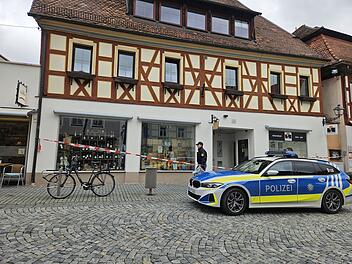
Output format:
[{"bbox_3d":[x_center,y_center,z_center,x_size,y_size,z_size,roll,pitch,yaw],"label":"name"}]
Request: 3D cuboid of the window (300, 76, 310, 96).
[{"bbox_3d":[7.605,-2.657,13.735,0.678,1.236,0.120,3,-8,-16],"label":"window"}]

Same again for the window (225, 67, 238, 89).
[{"bbox_3d":[2.713,-2.601,11.352,0.730,1.190,0.160,2,-6,-18],"label":"window"}]

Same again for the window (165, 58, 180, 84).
[{"bbox_3d":[-0.171,-2.735,10.432,0.730,1.210,0.160,2,-6,-18],"label":"window"}]

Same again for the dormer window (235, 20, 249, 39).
[{"bbox_3d":[3.925,-6.097,13.954,0.961,0.999,0.120,3,-8,-17],"label":"dormer window"}]

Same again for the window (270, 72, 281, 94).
[{"bbox_3d":[5.623,-2.729,13.165,0.655,1.272,0.120,3,-8,-16],"label":"window"}]

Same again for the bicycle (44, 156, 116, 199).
[{"bbox_3d":[-2.601,1.320,6.623,1.820,1.080,0.580,5,-9,-33],"label":"bicycle"}]

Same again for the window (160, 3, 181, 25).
[{"bbox_3d":[-0.282,-6.355,12.676,1.179,1.056,0.120,3,-8,-17],"label":"window"}]

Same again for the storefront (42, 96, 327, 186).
[{"bbox_3d":[1.608,0.688,10.797,13.980,3.410,0.600,2,-6,-18],"label":"storefront"}]

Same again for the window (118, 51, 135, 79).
[{"bbox_3d":[-2.289,-3.145,10.904,0.753,1.317,0.120,3,-8,-16],"label":"window"}]

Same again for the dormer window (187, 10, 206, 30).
[{"bbox_3d":[1.009,-5.391,11.413,1.040,0.900,0.200,2,-6,-18],"label":"dormer window"}]

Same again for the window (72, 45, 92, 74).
[{"bbox_3d":[-3.724,-2.903,9.299,0.745,1.220,0.160,2,-6,-18],"label":"window"}]

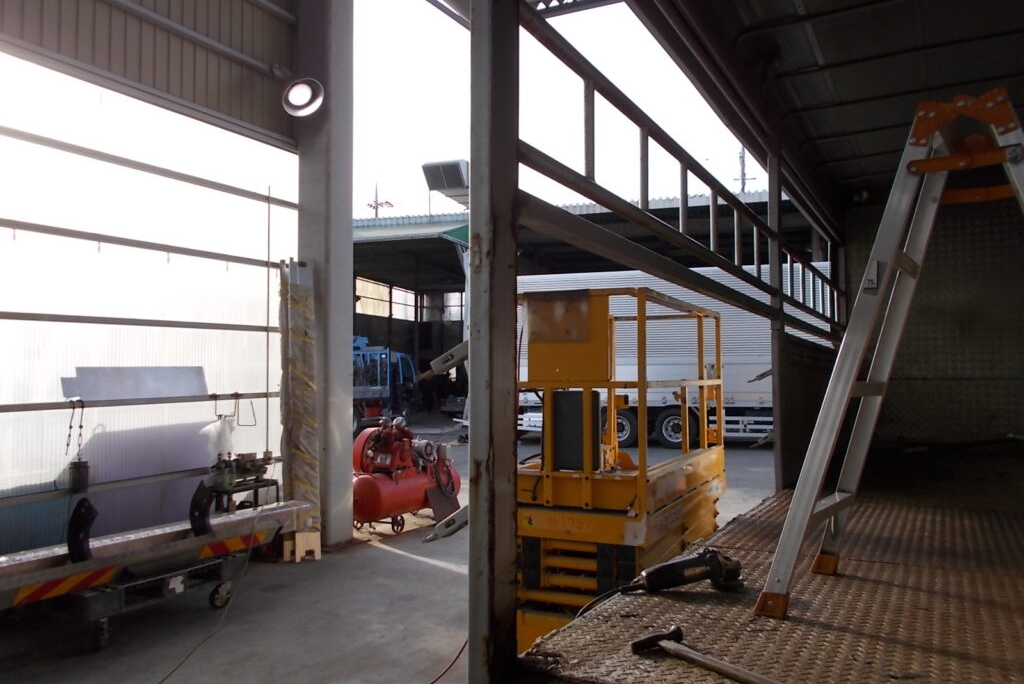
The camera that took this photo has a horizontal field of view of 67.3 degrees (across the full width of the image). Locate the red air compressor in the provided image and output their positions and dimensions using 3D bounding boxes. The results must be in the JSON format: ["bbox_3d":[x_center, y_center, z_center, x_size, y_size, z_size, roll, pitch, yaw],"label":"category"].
[{"bbox_3d":[-1.145,1.358,8.211,0.600,1.150,1.560,-1,-2,30],"label":"red air compressor"}]

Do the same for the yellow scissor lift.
[{"bbox_3d":[0.716,0.795,4.807,0.840,2.065,1.800,-1,-2,27],"label":"yellow scissor lift"}]

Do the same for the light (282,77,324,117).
[{"bbox_3d":[-1.858,-2.185,6.660,0.370,0.260,0.370,-28,-29,-17],"label":"light"}]

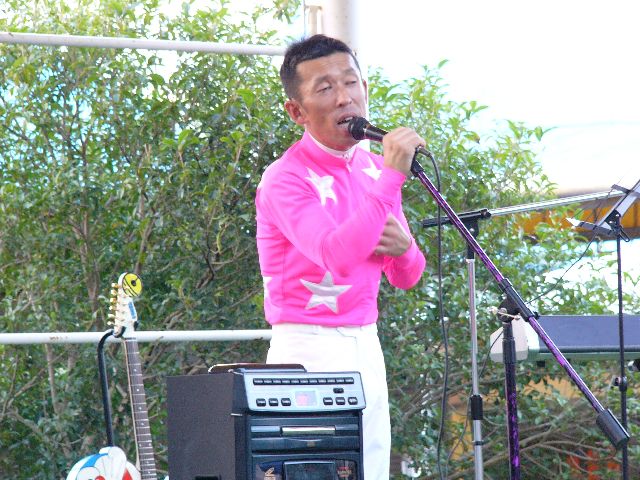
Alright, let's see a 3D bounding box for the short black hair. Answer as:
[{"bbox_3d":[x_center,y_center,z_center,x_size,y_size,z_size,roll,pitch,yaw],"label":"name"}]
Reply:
[{"bbox_3d":[-0.003,-0.348,8.210,0.167,0.148,0.195,-12,-7,-24],"label":"short black hair"}]

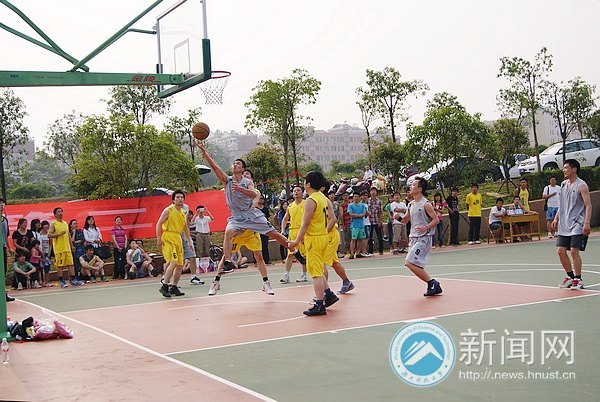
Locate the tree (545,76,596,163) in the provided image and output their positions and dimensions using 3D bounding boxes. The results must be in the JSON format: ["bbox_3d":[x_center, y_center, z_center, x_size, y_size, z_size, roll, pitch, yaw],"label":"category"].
[{"bbox_3d":[10.483,-2.722,29.000,1.900,4.100,1.900,-4,-1,0],"label":"tree"}]

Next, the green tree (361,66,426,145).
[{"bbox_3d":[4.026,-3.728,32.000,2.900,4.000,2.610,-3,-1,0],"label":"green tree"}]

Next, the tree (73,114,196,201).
[{"bbox_3d":[-4.803,-1.059,21.800,3.400,2.800,3.100,-4,-1,0],"label":"tree"}]

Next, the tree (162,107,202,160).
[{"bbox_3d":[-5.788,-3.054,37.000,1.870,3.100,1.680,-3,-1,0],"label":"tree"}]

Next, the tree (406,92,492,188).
[{"bbox_3d":[5.235,-2.013,26.300,2.850,3.500,2.700,-4,-1,0],"label":"tree"}]

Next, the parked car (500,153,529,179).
[{"bbox_3d":[12.255,-1.883,41.000,1.800,1.470,4.500,-4,-1,30],"label":"parked car"}]

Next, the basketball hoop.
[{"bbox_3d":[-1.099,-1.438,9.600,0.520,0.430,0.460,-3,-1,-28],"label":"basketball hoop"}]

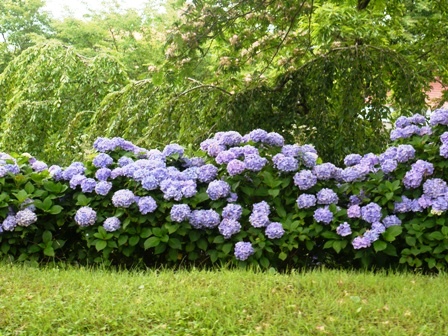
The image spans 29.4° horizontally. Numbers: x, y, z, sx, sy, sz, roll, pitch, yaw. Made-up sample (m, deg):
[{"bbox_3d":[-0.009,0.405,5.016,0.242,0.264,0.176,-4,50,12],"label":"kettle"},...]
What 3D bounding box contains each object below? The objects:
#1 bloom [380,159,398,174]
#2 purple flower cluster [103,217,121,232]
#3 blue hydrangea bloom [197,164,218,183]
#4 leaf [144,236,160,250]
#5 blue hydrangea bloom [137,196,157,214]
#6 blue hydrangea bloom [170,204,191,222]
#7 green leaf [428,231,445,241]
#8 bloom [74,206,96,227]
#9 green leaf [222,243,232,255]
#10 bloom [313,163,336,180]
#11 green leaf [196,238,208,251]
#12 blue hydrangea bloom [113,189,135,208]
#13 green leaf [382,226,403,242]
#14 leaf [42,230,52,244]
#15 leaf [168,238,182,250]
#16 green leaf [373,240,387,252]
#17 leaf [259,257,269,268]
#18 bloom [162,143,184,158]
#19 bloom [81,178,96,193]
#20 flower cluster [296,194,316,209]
[{"bbox_3d":[1.359,-0.014,7.020,0.139,0.123,0.132,1,5,11],"label":"bloom"},{"bbox_3d":[-0.905,0.456,6.900,0.137,0.121,0.133,0,4,0],"label":"purple flower cluster"},{"bbox_3d":[-0.126,0.045,6.700,0.165,0.141,0.156,0,5,0],"label":"blue hydrangea bloom"},{"bbox_3d":[-0.573,0.605,6.850,0.128,0.104,0.090,0,4,0],"label":"leaf"},{"bbox_3d":[-0.578,0.286,6.500,0.145,0.135,0.137,0,5,0],"label":"blue hydrangea bloom"},{"bbox_3d":[-0.344,0.362,6.800,0.155,0.138,0.150,0,4,0],"label":"blue hydrangea bloom"},{"bbox_3d":[1.582,0.506,6.350,0.108,0.067,0.060,1,5,14],"label":"green leaf"},{"bbox_3d":[-1.078,0.381,6.670,0.167,0.156,0.159,-1,5,-9],"label":"bloom"},{"bbox_3d":[0.028,0.636,6.750,0.075,0.091,0.050,0,5,0],"label":"green leaf"},{"bbox_3d":[0.845,0.031,7.150,0.193,0.133,0.160,0,4,0],"label":"bloom"},{"bbox_3d":[-0.171,0.609,6.800,0.091,0.105,0.045,0,-24,0],"label":"green leaf"},{"bbox_3d":[-0.794,0.243,6.770,0.182,0.146,0.173,-1,5,-7],"label":"blue hydrangea bloom"},{"bbox_3d":[1.236,0.484,6.250,0.145,0.119,0.070,0,5,0],"label":"green leaf"},{"bbox_3d":[-1.424,0.563,6.900,0.077,0.107,0.050,0,4,0],"label":"leaf"},{"bbox_3d":[-0.386,0.609,6.800,0.106,0.105,0.045,0,-24,0],"label":"leaf"},{"bbox_3d":[1.202,0.607,6.600,0.103,0.102,0.045,0,-24,0],"label":"green leaf"},{"bbox_3d":[0.309,0.708,6.400,0.079,0.090,0.050,0,5,0],"label":"leaf"},{"bbox_3d":[-0.434,-0.151,7.350,0.184,0.138,0.174,0,6,0],"label":"bloom"},{"bbox_3d":[-1.127,0.148,7.120,0.133,0.120,0.126,-1,5,-9],"label":"bloom"},{"bbox_3d":[0.632,0.255,6.500,0.152,0.114,0.145,0,5,0],"label":"flower cluster"}]

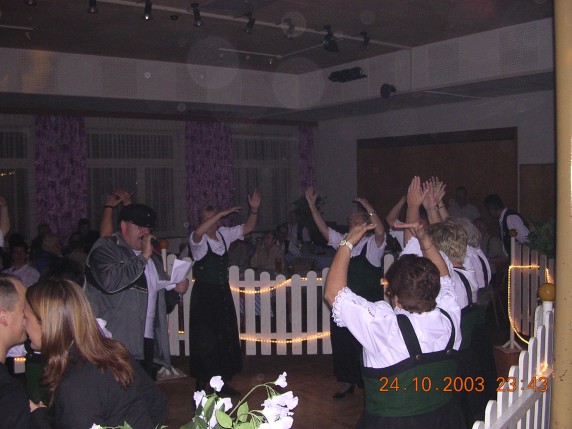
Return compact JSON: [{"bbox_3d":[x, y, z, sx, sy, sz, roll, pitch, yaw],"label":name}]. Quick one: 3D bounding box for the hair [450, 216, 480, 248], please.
[{"bbox_3d":[1.251,0.126,4.400,0.200,0.230,0.220,-3,4,-37],"label":"hair"}]

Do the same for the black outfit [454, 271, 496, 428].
[{"bbox_3d":[1.000,0.920,3.740,0.500,1.220,0.420,-3,4,-30],"label":"black outfit"}]

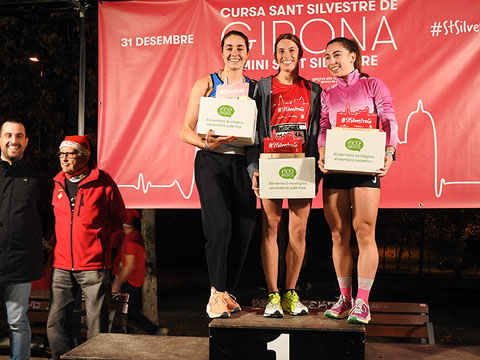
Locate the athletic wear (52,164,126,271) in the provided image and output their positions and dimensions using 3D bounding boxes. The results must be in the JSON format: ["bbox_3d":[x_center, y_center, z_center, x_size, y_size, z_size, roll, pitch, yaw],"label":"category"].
[{"bbox_3d":[-0.976,0.239,3.843,0.470,0.682,0.310,-2,-5,20],"label":"athletic wear"}]

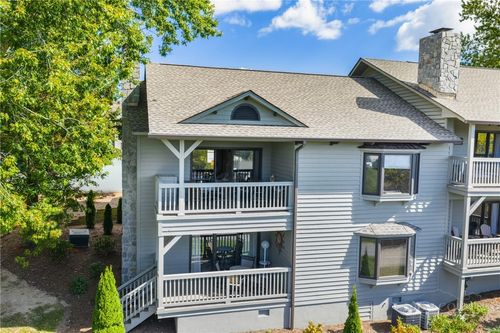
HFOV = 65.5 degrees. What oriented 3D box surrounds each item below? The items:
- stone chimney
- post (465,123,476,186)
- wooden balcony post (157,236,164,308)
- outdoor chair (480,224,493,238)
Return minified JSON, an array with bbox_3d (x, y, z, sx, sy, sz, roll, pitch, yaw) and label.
[{"bbox_3d":[7.729,-4.123,15.951,0.882,2.799,1.292,0,4,-15],"label":"stone chimney"},{"bbox_3d":[7.737,-0.330,13.623,0.141,2.241,0.141,0,4,-15],"label":"post"},{"bbox_3d":[-2.764,3.312,12.173,0.141,2.317,0.141,0,4,-15],"label":"wooden balcony post"},{"bbox_3d":[10.156,3.021,16.590,0.740,0.950,0.820,2,4,14],"label":"outdoor chair"}]

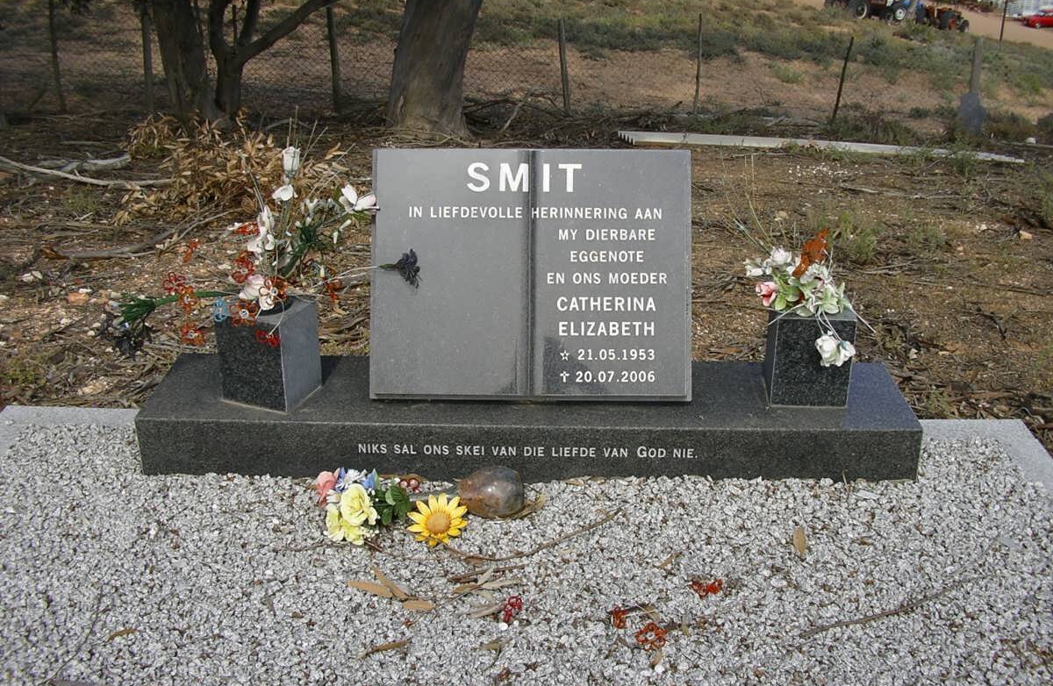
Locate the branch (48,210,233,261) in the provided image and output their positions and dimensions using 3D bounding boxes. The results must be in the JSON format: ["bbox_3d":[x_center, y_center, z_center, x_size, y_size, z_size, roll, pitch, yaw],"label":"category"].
[{"bbox_3d":[-1.336,-0.404,4.221,0.210,0.090,0.690,17,29,35],"label":"branch"}]

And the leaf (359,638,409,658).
[{"bbox_3d":[-0.230,0.493,1.862,0.087,0.012,0.015,-12,27,-26],"label":"leaf"}]

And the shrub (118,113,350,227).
[{"bbox_3d":[-1.380,-0.866,5.504,1.074,0.345,0.750,1,24,0],"label":"shrub"}]

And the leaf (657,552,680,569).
[{"bbox_3d":[0.257,0.394,2.093,0.013,0.012,0.066,23,32,40],"label":"leaf"}]

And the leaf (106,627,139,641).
[{"bbox_3d":[-0.657,0.477,1.887,0.051,0.012,0.013,-12,27,-27],"label":"leaf"}]

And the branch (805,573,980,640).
[{"bbox_3d":[0.579,0.410,1.801,0.376,0.020,0.024,-11,26,-24],"label":"branch"}]

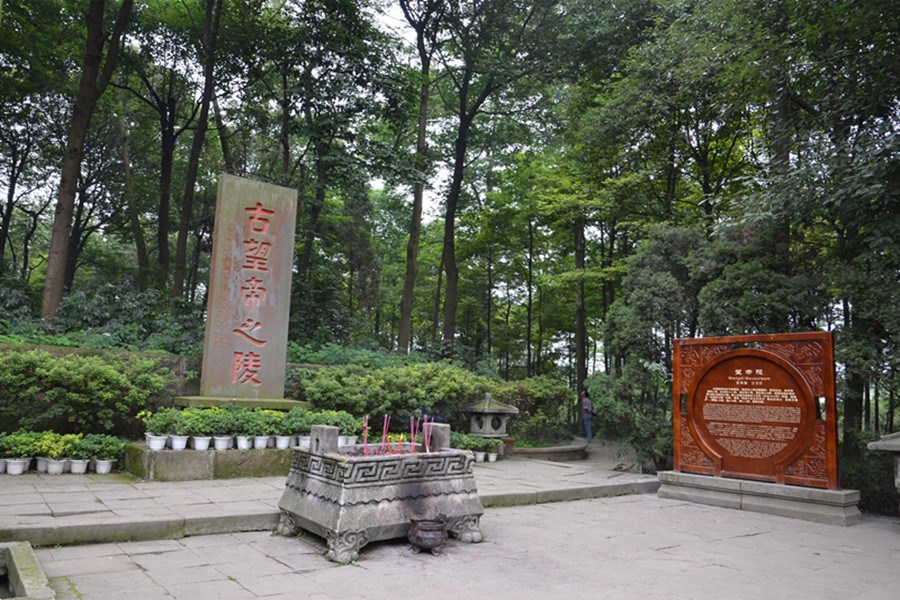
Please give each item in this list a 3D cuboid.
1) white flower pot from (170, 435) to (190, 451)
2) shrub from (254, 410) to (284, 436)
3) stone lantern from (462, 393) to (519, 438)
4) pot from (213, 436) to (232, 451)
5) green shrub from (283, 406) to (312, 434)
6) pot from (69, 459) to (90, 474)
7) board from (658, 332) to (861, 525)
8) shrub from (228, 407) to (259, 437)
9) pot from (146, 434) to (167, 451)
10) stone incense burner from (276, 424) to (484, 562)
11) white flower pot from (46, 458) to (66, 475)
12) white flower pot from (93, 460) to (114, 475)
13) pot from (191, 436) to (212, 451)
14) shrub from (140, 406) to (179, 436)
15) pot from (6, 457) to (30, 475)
[{"bbox_3d":[-3.729,1.968,8.299,0.260,0.195,0.260,10,-12,-37],"label":"white flower pot"},{"bbox_3d":[-2.762,1.890,9.181,0.445,0.428,0.420,10,-12,-37],"label":"shrub"},{"bbox_3d":[0.958,2.694,13.983,1.200,1.019,1.150,2,-10,4],"label":"stone lantern"},{"bbox_3d":[-3.263,2.055,8.656,0.255,0.193,0.255,10,-12,-37],"label":"pot"},{"bbox_3d":[-2.405,1.916,9.464,0.459,0.473,0.420,10,-12,-37],"label":"green shrub"},{"bbox_3d":[-5.320,2.392,8.640,0.235,0.200,0.235,8,-11,-30],"label":"pot"},{"bbox_3d":[4.584,1.877,9.275,0.520,2.619,2.635,11,-12,-39],"label":"board"},{"bbox_3d":[-3.069,1.849,9.025,0.408,0.457,0.378,5,-10,-18],"label":"shrub"},{"bbox_3d":[-3.939,1.928,8.137,0.262,0.200,0.262,10,-12,-37],"label":"pot"},{"bbox_3d":[-0.696,1.882,6.247,1.600,1.120,1.280,10,-12,-37],"label":"stone incense burner"},{"bbox_3d":[-5.554,2.359,8.504,0.235,0.200,0.235,8,-11,-31],"label":"white flower pot"},{"bbox_3d":[-4.976,2.393,8.657,0.255,0.195,0.255,10,-12,-37],"label":"white flower pot"},{"bbox_3d":[-3.529,2.040,8.600,0.235,0.200,0.235,2,-10,0],"label":"pot"},{"bbox_3d":[-3.966,1.671,8.219,0.531,0.425,0.480,10,-12,-37],"label":"shrub"},{"bbox_3d":[-5.977,2.309,8.306,0.235,0.200,0.235,9,-12,-34],"label":"pot"}]

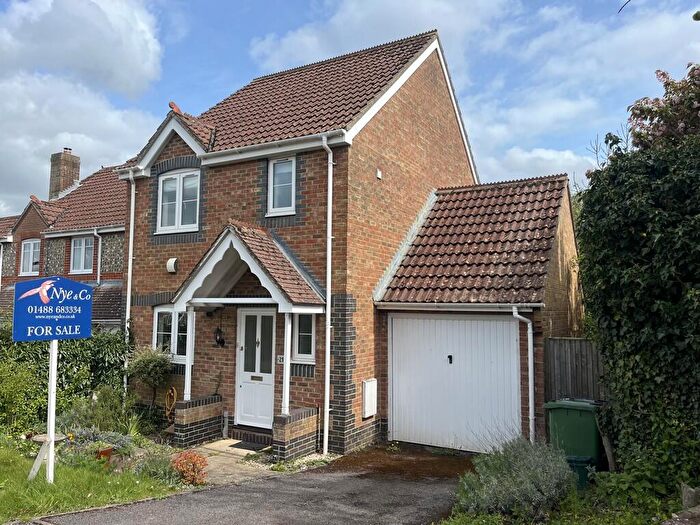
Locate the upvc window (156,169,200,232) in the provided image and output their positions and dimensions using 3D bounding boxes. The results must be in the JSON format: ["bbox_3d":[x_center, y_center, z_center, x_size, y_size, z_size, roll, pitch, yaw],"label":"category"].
[{"bbox_3d":[-3.341,-1.185,10.193,1.176,1.233,0.120,-2,-6,29],"label":"upvc window"}]

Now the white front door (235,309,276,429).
[{"bbox_3d":[-1.617,1.792,8.990,0.828,2.009,0.100,-2,-6,29],"label":"white front door"}]

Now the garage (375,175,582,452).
[{"bbox_3d":[3.184,0.722,11.153,2.769,4.934,6.524,-2,-6,29],"label":"garage"}]

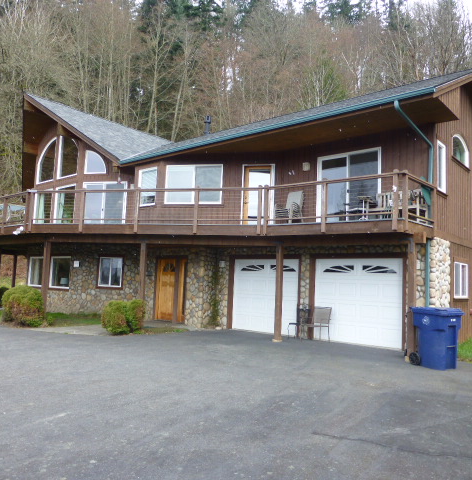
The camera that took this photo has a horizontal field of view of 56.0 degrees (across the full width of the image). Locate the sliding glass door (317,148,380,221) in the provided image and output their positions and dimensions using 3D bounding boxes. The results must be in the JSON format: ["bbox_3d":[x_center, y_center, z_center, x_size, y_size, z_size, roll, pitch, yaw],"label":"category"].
[{"bbox_3d":[2.950,-1.289,11.720,1.860,2.060,0.140,-2,-7,41],"label":"sliding glass door"}]

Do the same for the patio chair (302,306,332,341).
[{"bbox_3d":[2.108,2.221,11.642,0.600,0.910,0.660,-2,-6,40],"label":"patio chair"}]

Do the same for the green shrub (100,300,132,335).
[{"bbox_3d":[-3.151,2.049,11.700,0.840,0.880,0.800,3,-5,-14],"label":"green shrub"}]

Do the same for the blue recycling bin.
[{"bbox_3d":[3.999,1.949,8.847,0.700,1.120,0.820,6,-6,-35],"label":"blue recycling bin"}]

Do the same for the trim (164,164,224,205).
[{"bbox_3d":[-1.304,-1.729,13.817,1.854,1.272,0.100,1,-5,11],"label":"trim"}]

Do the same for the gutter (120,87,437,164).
[{"bbox_3d":[-0.051,-2.857,12.238,10.530,0.150,0.130,-2,-6,40],"label":"gutter"}]

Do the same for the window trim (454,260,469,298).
[{"bbox_3d":[6.073,1.103,11.931,0.100,0.939,1.400,-2,-6,40],"label":"window trim"}]

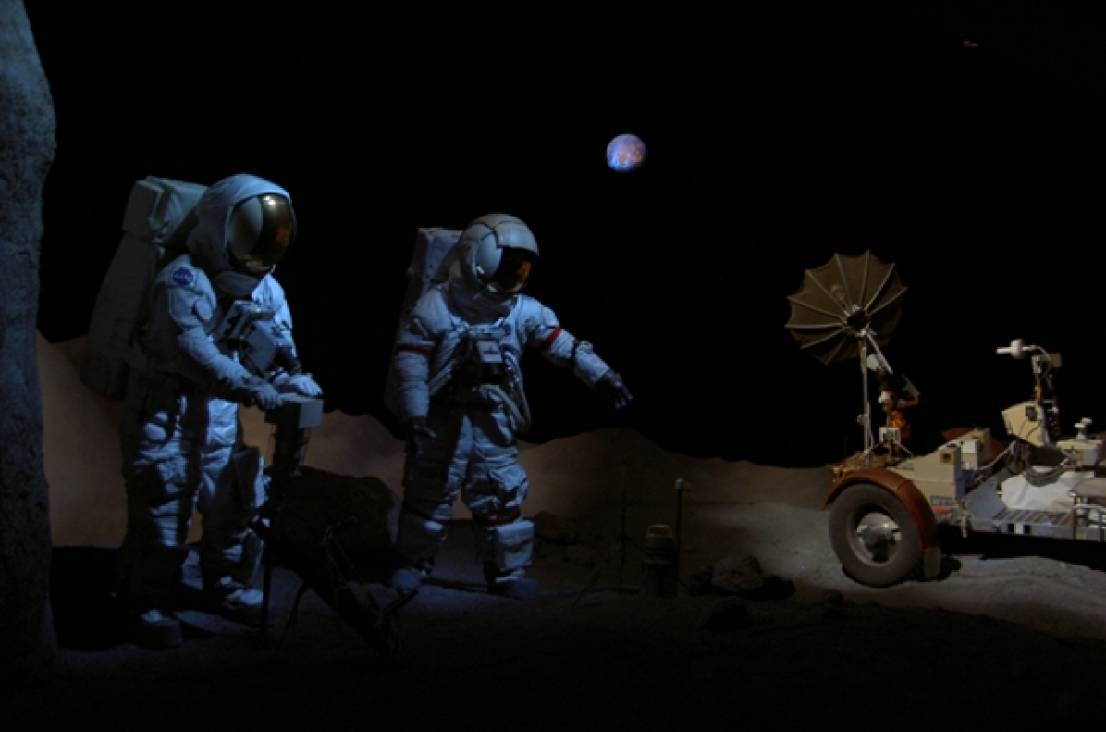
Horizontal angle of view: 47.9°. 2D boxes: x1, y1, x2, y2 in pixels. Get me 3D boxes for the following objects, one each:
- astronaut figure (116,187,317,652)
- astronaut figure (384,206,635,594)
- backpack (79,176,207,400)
[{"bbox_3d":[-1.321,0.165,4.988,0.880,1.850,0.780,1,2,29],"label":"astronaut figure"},{"bbox_3d":[-0.285,0.185,6.230,1.030,1.850,0.820,-1,2,-27],"label":"astronaut figure"},{"bbox_3d":[-1.612,-0.300,5.183,0.300,0.900,0.500,20,11,27],"label":"backpack"}]

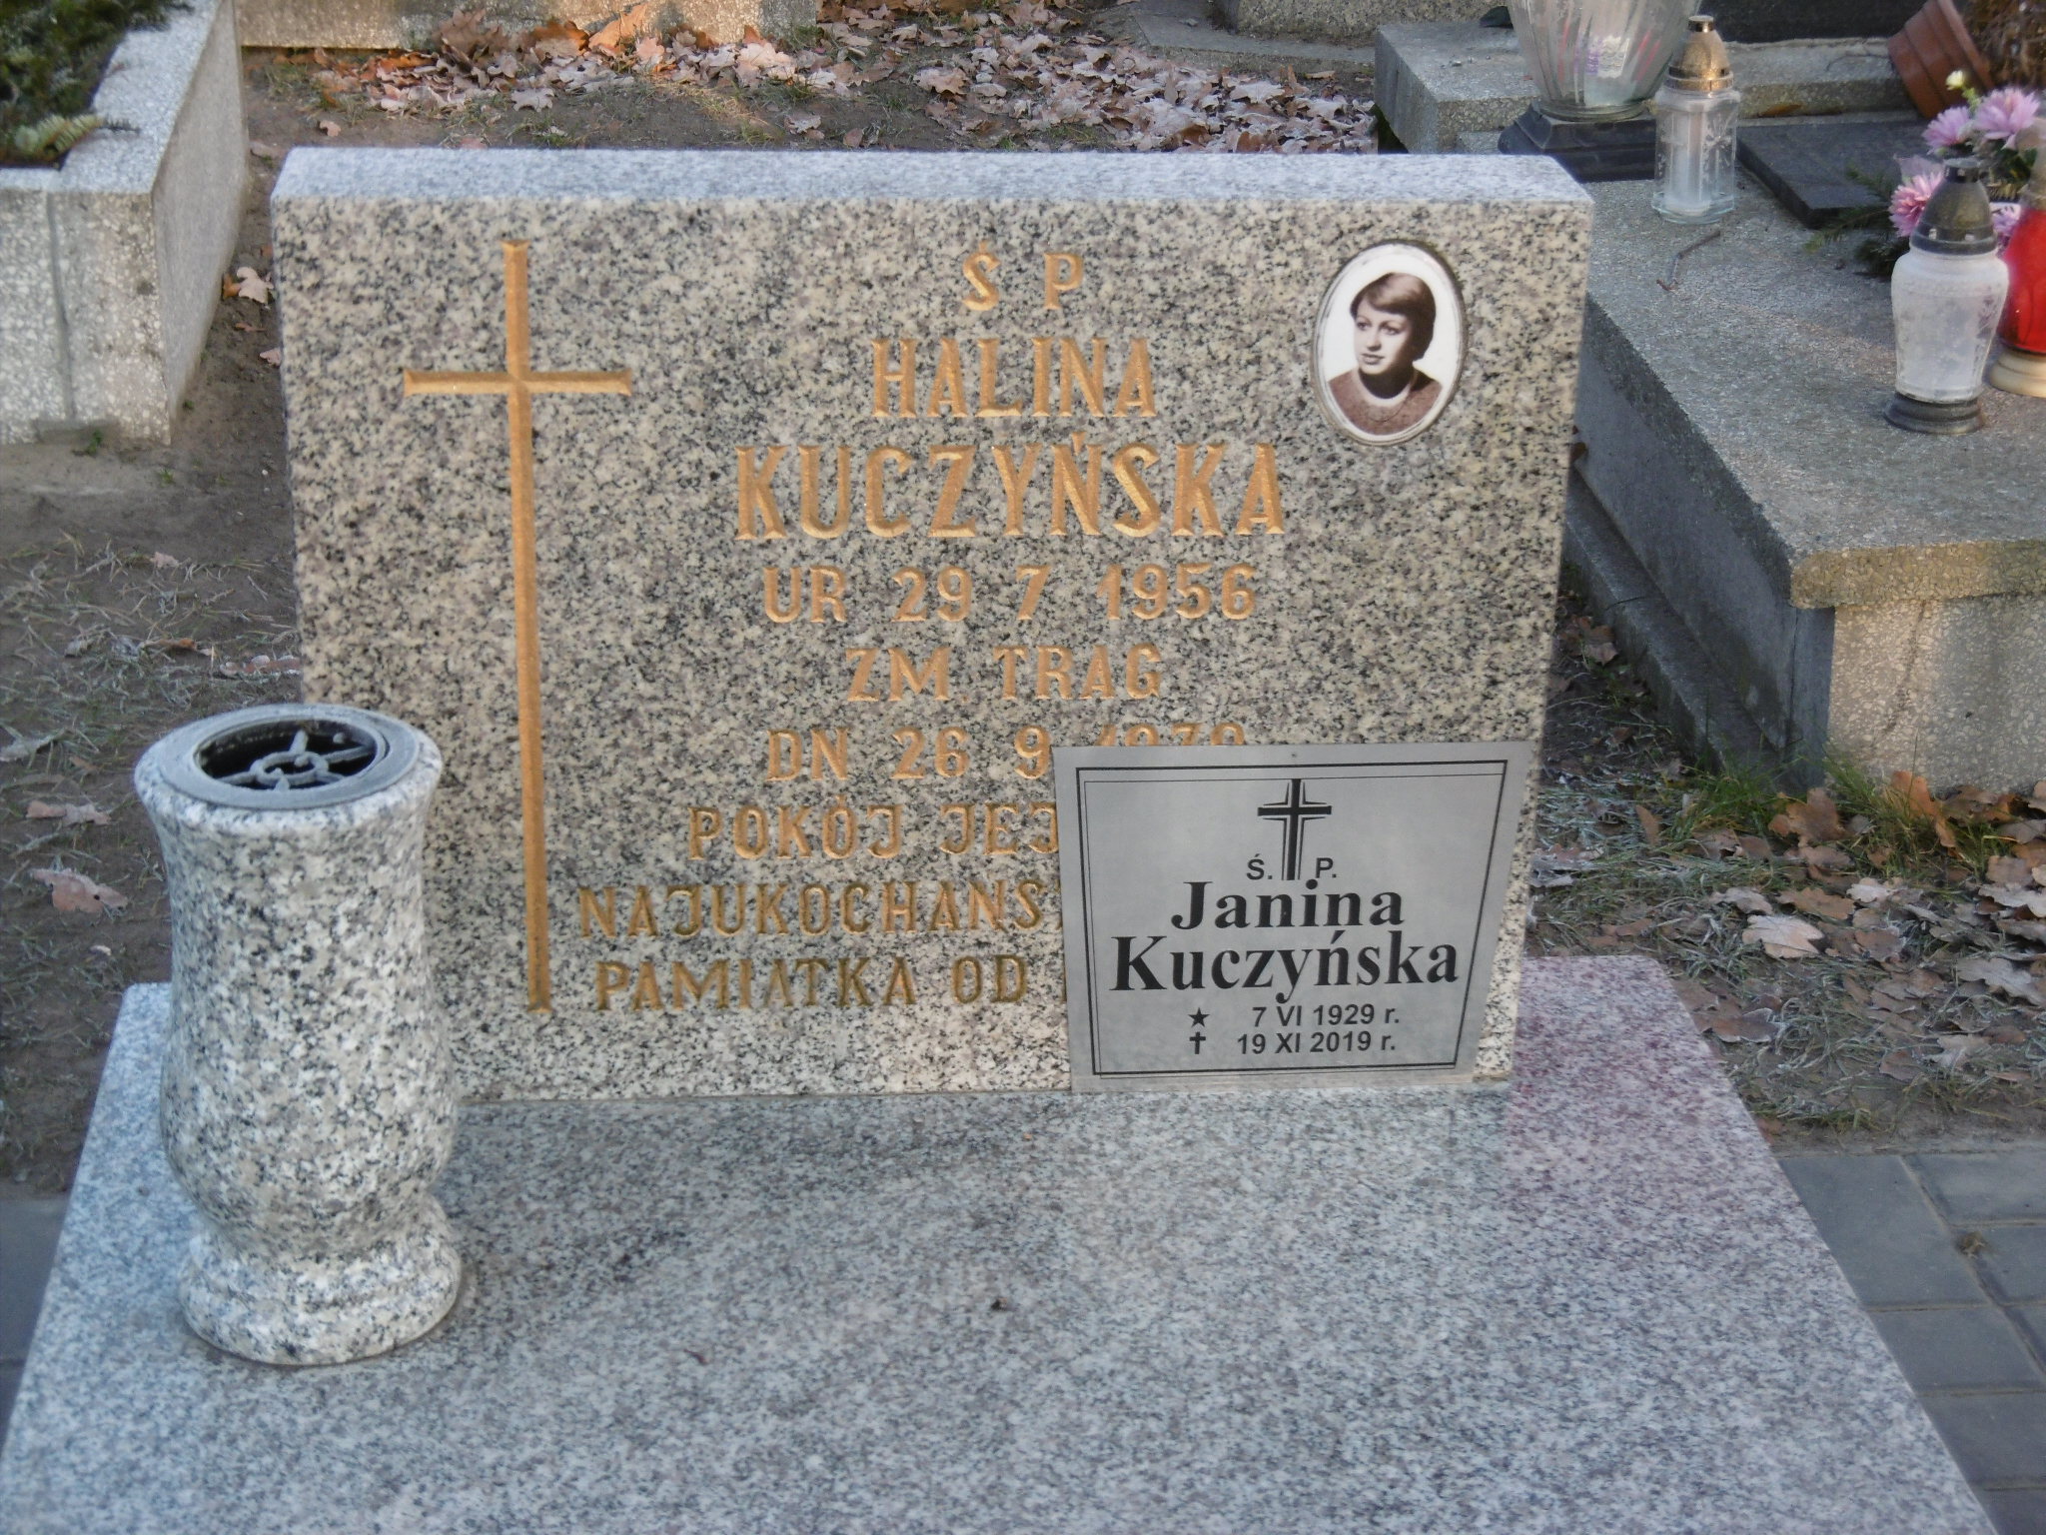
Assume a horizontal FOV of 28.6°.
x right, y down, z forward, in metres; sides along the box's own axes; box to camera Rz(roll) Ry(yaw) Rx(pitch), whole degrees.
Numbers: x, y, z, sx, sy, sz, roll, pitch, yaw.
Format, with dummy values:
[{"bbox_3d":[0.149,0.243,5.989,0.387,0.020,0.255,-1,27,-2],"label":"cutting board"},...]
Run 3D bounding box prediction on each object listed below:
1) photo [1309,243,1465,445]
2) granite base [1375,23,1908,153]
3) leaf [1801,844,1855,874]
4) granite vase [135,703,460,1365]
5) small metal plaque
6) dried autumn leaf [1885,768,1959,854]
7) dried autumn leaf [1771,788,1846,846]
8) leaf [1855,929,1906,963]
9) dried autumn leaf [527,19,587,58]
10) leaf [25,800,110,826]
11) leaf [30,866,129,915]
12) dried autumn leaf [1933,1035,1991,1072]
[{"bbox_3d":[0.213,-0.244,2.337,0.090,0.122,0.012,-1,22,-7],"label":"photo"},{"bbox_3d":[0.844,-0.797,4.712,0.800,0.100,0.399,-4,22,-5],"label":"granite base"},{"bbox_3d":[0.603,0.067,3.014,0.040,0.015,0.033,3,22,2],"label":"leaf"},{"bbox_3d":[-0.372,0.134,2.088,0.156,0.300,0.156,-1,22,-5],"label":"granite vase"},{"bbox_3d":[0.150,0.088,2.328,0.273,0.224,0.005,0,25,-5],"label":"small metal plaque"},{"bbox_3d":[0.700,0.034,3.127,0.049,0.055,0.030,-1,22,-5],"label":"dried autumn leaf"},{"bbox_3d":[0.613,0.037,3.138,0.055,0.037,0.032,-1,22,-5],"label":"dried autumn leaf"},{"bbox_3d":[0.625,0.130,2.931,0.037,0.013,0.036,-1,22,-5],"label":"leaf"},{"bbox_3d":[-0.647,-1.008,5.568,0.088,0.045,0.065,-1,22,-6],"label":"dried autumn leaf"},{"bbox_3d":[-0.713,0.035,3.005,0.062,0.016,0.030,0,22,-4],"label":"leaf"},{"bbox_3d":[-0.674,0.089,2.867,0.078,0.018,0.045,20,28,38],"label":"leaf"},{"bbox_3d":[0.632,0.192,2.709,0.038,0.015,0.045,10,23,19],"label":"dried autumn leaf"}]

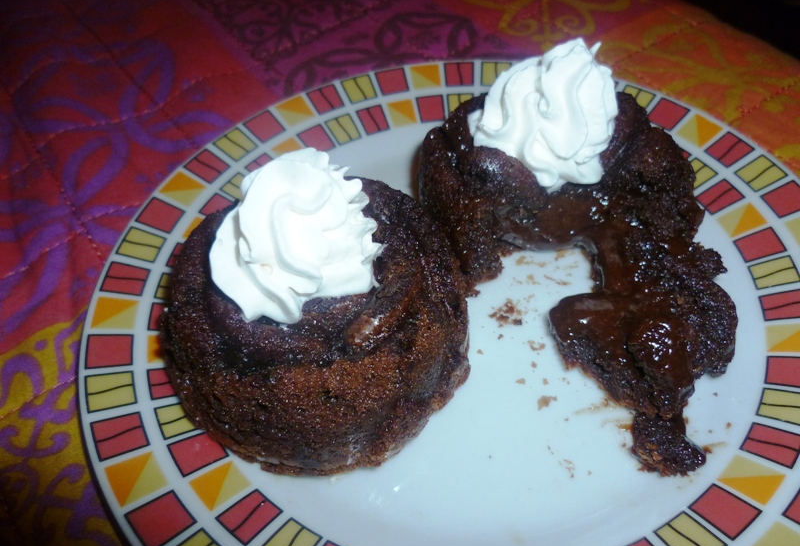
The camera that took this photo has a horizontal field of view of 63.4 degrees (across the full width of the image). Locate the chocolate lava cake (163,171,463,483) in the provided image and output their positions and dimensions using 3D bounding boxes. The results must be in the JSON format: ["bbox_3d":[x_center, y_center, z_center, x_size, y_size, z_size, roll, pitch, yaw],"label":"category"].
[{"bbox_3d":[-0.022,0.007,0.175,0.083,0.038,0.083,-3,49,3],"label":"chocolate lava cake"}]

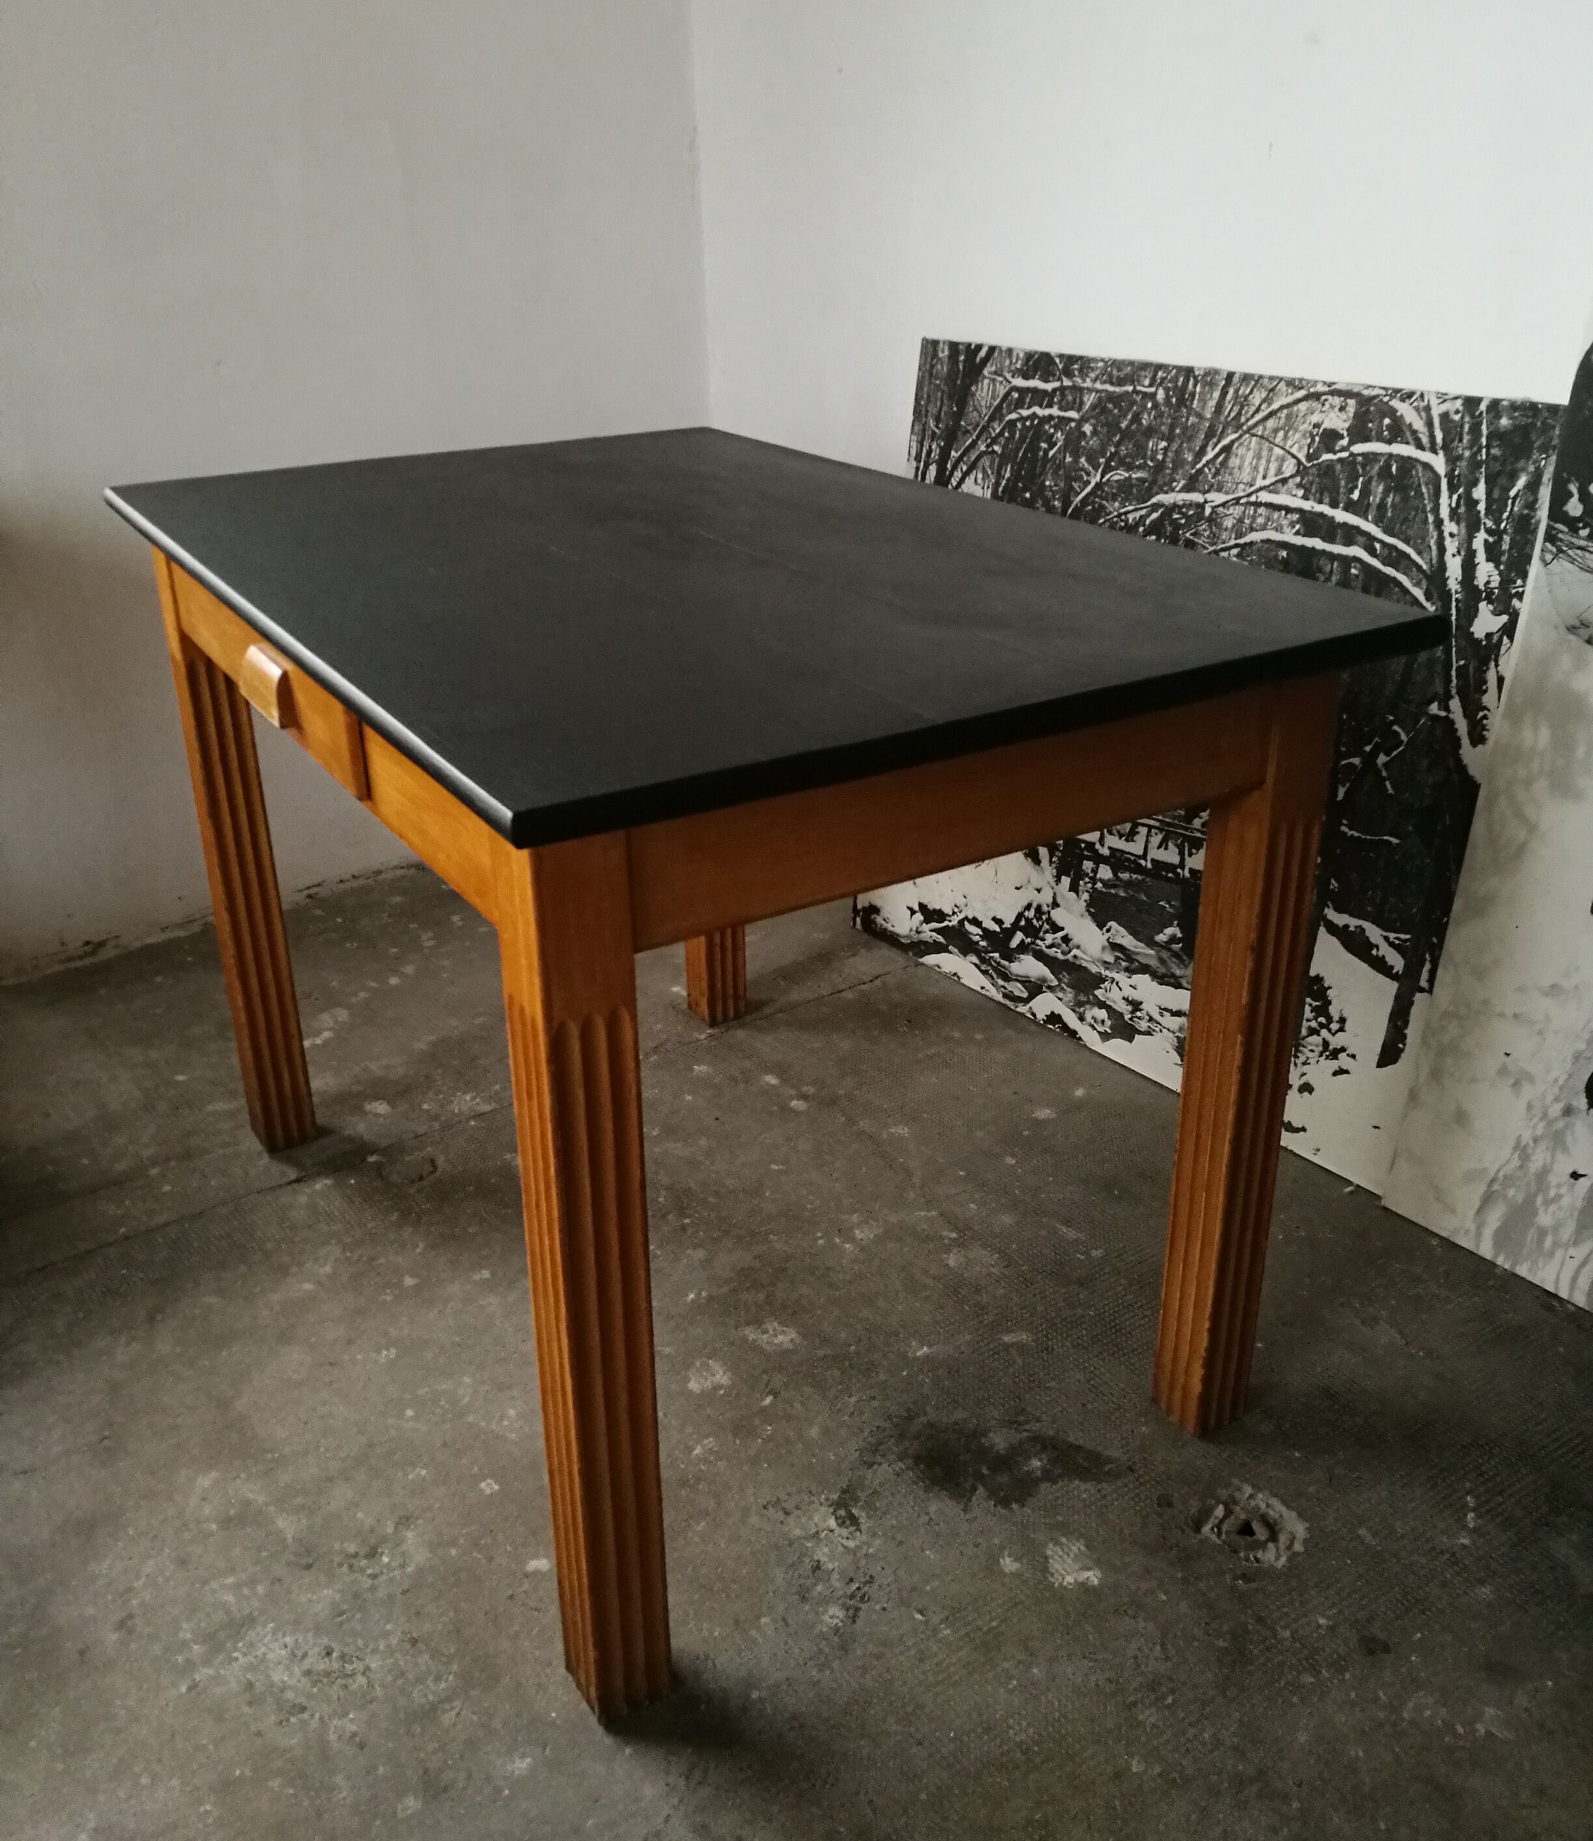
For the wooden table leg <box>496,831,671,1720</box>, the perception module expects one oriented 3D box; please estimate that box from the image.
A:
[{"bbox_3d":[-0.138,0.253,1.121,0.061,0.736,0.061,-15,28,-28],"label":"wooden table leg"}]

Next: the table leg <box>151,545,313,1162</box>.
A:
[{"bbox_3d":[-0.622,-0.080,1.852,0.061,0.736,0.061,-15,28,-28],"label":"table leg"}]

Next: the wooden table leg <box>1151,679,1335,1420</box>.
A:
[{"bbox_3d":[0.373,0.119,1.399,0.061,0.736,0.061,-15,28,-28],"label":"wooden table leg"}]

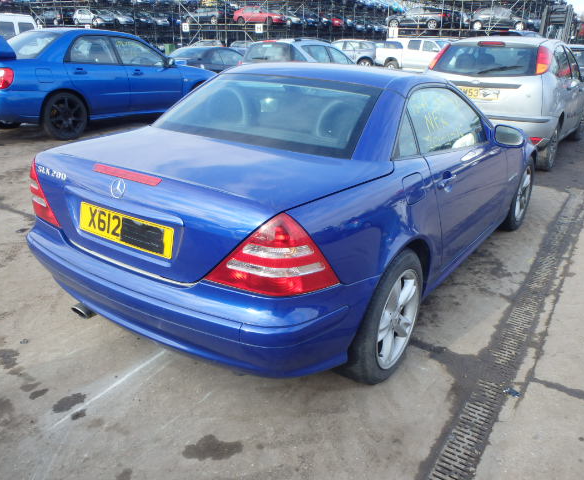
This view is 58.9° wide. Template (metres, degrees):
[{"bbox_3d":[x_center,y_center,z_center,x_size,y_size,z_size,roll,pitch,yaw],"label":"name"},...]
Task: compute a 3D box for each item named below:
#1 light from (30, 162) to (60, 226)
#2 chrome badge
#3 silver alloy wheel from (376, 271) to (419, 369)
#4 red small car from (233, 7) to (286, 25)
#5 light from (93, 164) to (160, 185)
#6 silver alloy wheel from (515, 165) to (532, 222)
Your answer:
[{"bbox_3d":[-1.066,-0.228,2.312,0.180,0.285,0.443,-15,26,-35],"label":"light"},{"bbox_3d":[-0.624,-0.185,1.864,0.080,0.080,0.013,14,10,31],"label":"chrome badge"},{"bbox_3d":[0.378,0.315,2.187,0.170,0.430,0.430,14,25,31],"label":"silver alloy wheel"},{"bbox_3d":[-2.499,-17.244,39.800,4.000,1.370,1.680,11,23,24],"label":"red small car"},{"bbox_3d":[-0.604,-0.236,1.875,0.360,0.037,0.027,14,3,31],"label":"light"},{"bbox_3d":[1.728,-0.374,4.048,0.170,0.430,0.430,15,25,33],"label":"silver alloy wheel"}]

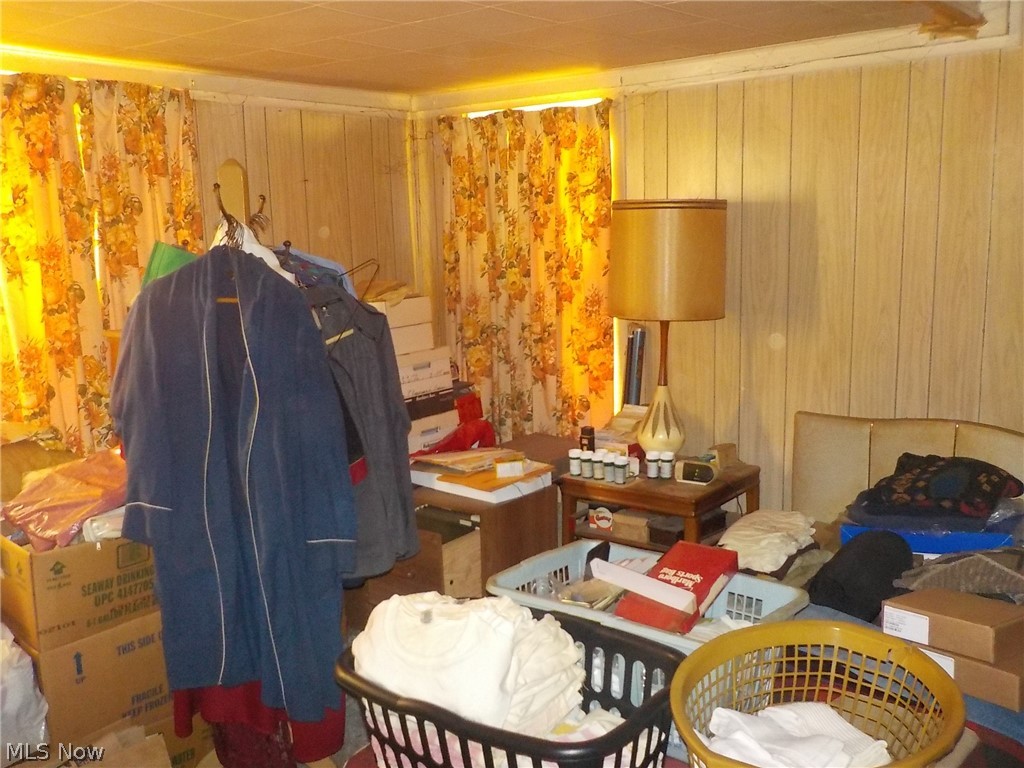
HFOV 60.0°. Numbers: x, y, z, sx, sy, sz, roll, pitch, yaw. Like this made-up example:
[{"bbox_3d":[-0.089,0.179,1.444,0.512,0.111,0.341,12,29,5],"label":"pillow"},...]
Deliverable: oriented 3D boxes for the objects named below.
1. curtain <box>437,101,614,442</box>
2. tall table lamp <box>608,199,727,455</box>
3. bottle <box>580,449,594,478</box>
[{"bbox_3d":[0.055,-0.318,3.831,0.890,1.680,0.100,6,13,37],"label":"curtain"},{"bbox_3d":[0.572,-0.178,3.275,0.418,0.975,0.418,-2,10,0],"label":"tall table lamp"},{"bbox_3d":[0.275,0.296,3.234,0.045,0.091,0.045,-2,10,0],"label":"bottle"}]

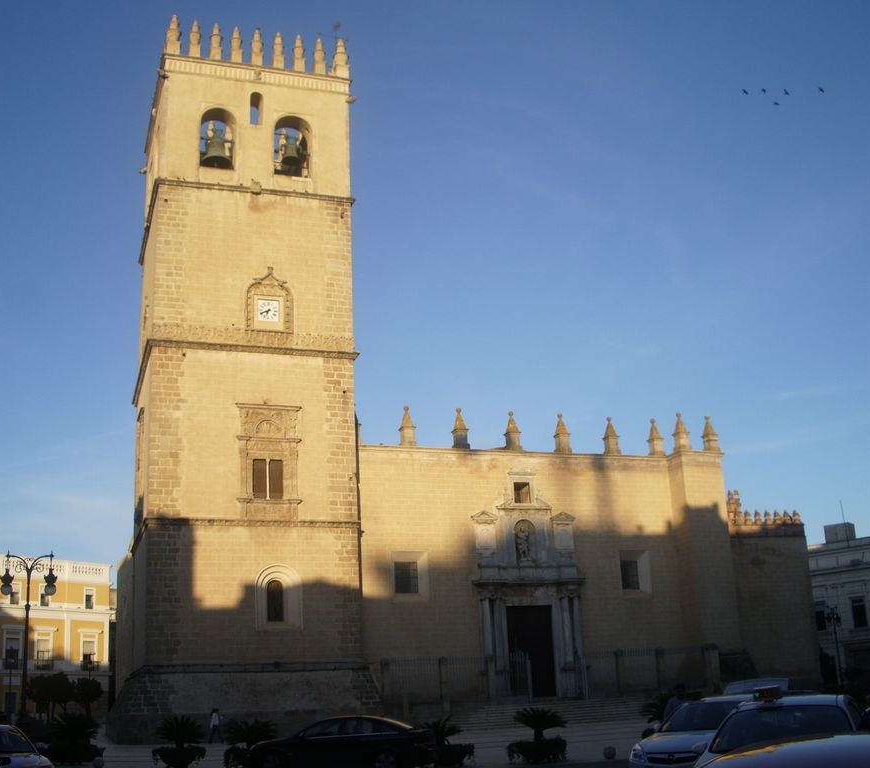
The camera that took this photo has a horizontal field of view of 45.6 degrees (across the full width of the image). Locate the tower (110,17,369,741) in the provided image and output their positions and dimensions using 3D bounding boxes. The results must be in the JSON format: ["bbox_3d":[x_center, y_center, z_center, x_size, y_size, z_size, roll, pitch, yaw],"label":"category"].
[{"bbox_3d":[-11.595,-0.479,62.253,12.400,41.100,12.400,3,-18,-19],"label":"tower"}]

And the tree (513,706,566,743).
[{"bbox_3d":[2.863,9.266,28.094,1.400,0.950,1.400,-2,-17,-1],"label":"tree"}]

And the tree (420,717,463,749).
[{"bbox_3d":[0.169,9.048,26.958,1.200,0.870,1.200,-2,-17,-1],"label":"tree"}]

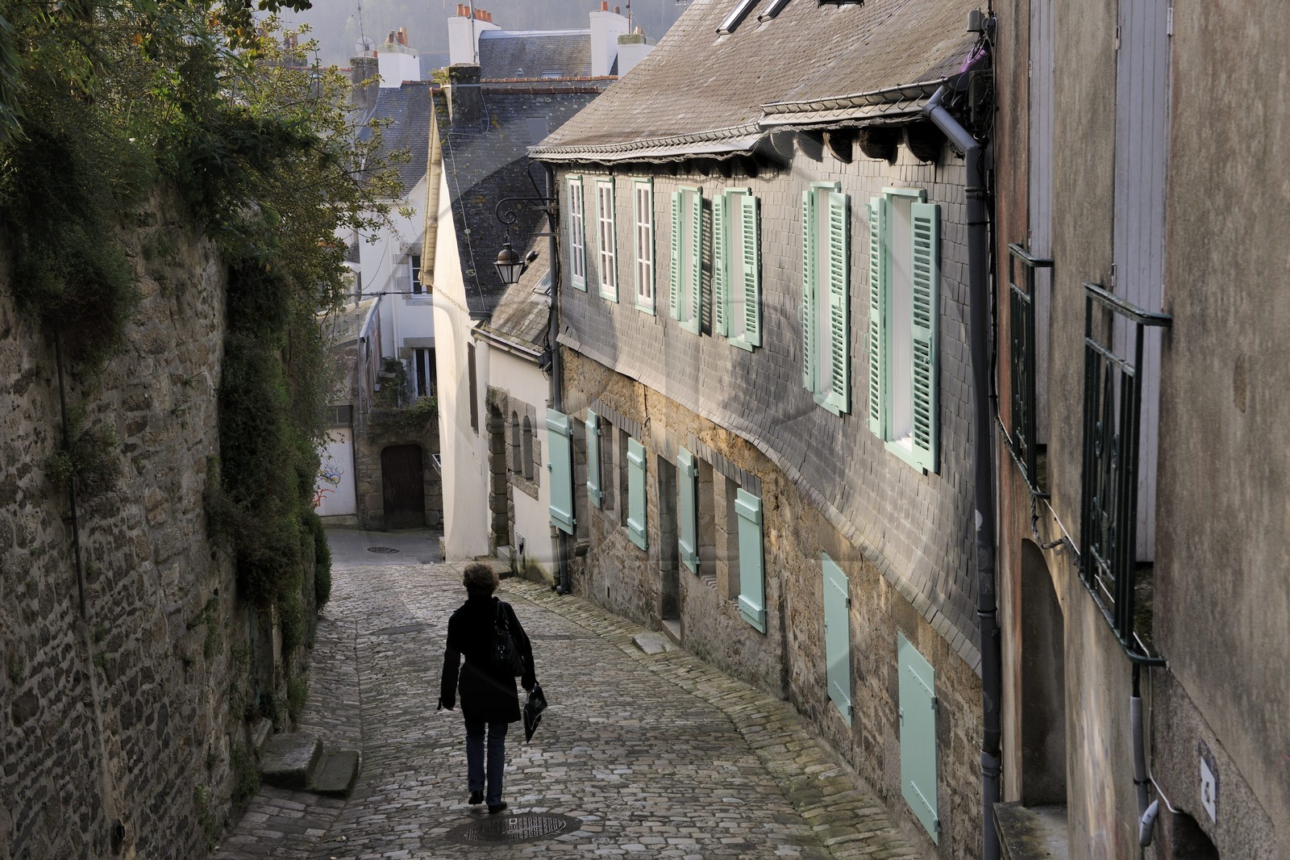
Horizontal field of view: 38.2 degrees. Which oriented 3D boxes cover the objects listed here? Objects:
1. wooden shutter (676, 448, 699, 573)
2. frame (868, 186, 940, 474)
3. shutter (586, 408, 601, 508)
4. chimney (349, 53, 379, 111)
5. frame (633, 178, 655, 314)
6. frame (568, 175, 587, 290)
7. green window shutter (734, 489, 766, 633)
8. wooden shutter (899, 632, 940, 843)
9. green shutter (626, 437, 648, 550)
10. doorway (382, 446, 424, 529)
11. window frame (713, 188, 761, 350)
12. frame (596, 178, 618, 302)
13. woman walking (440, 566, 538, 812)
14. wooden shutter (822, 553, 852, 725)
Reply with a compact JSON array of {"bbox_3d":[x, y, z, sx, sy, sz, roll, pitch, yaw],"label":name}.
[{"bbox_3d":[0.479,0.894,20.917,0.070,1.330,0.730,-3,8,-10],"label":"wooden shutter"},{"bbox_3d":[1.560,-0.632,11.350,0.160,1.650,1.520,-3,10,-6],"label":"frame"},{"bbox_3d":[-0.767,0.421,27.811,0.070,1.410,0.730,-3,8,-11],"label":"shutter"},{"bbox_3d":[-7.188,-8.887,47.704,0.680,1.460,0.600,-2,8,0],"label":"chimney"},{"bbox_3d":[-0.010,-2.300,23.304,0.080,1.680,1.120,-3,8,-10],"label":"frame"},{"bbox_3d":[-1.029,-2.979,28.253,0.080,1.720,1.150,-3,8,-11],"label":"frame"},{"bbox_3d":[1.000,1.237,17.600,0.080,1.240,0.630,-4,10,-14],"label":"green window shutter"},{"bbox_3d":[1.629,1.820,11.107,0.040,1.030,0.870,-3,8,-5],"label":"wooden shutter"},{"bbox_3d":[-0.089,0.749,22.000,0.070,1.210,0.660,-4,10,-14],"label":"green shutter"},{"bbox_3d":[-5.097,1.169,39.300,0.880,1.820,0.200,-1,10,2],"label":"doorway"},{"bbox_3d":[0.902,-1.572,18.058,0.130,1.560,1.550,-3,8,-10],"label":"window frame"},{"bbox_3d":[-0.487,-2.416,23.700,0.100,1.530,0.800,-4,10,-13],"label":"frame"},{"bbox_3d":[-1.014,1.644,11.970,0.600,1.640,0.420,-2,10,-3],"label":"woman walking"},{"bbox_3d":[1.366,1.474,13.228,0.040,1.050,0.880,-3,8,-5],"label":"wooden shutter"}]

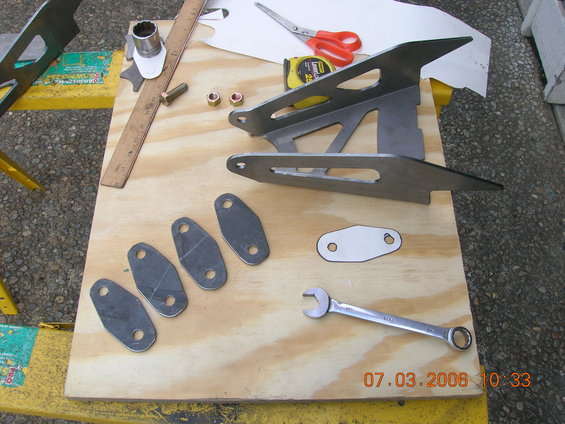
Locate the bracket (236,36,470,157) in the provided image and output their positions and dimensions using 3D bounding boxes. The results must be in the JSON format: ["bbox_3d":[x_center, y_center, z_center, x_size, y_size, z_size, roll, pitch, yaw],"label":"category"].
[{"bbox_3d":[0.110,-0.116,0.741,0.363,0.108,0.219,-9,62,-5],"label":"bracket"}]

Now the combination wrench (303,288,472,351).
[{"bbox_3d":[0.123,0.129,0.663,0.202,0.013,0.038,12,62,6],"label":"combination wrench"}]

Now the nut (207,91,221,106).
[{"bbox_3d":[-0.100,-0.168,0.822,0.021,0.011,0.020,0,62,0],"label":"nut"}]

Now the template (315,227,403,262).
[{"bbox_3d":[0.101,0.041,0.717,0.111,0.001,0.052,-7,62,-4],"label":"template"}]

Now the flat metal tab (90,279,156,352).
[{"bbox_3d":[-0.195,0.122,0.669,0.052,0.005,0.111,-39,68,-19],"label":"flat metal tab"}]

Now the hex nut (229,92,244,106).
[{"bbox_3d":[-0.068,-0.167,0.823,0.021,0.011,0.020,0,62,0],"label":"hex nut"}]

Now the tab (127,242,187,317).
[{"bbox_3d":[-0.158,0.082,0.691,0.052,0.005,0.111,-32,66,-16],"label":"tab"}]

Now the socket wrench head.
[{"bbox_3d":[-0.208,-0.266,0.854,0.037,0.040,0.037,0,62,0],"label":"socket wrench head"}]

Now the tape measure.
[{"bbox_3d":[0.040,-0.192,0.820,0.076,0.041,0.066,0,62,0],"label":"tape measure"}]

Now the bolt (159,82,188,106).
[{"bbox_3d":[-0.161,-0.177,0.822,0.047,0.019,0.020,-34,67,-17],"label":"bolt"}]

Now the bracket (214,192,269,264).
[{"bbox_3d":[-0.055,0.020,0.725,0.052,0.005,0.111,-25,65,-13],"label":"bracket"}]

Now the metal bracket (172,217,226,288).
[{"bbox_3d":[-0.109,0.051,0.708,0.052,0.005,0.111,-28,65,-14],"label":"metal bracket"}]

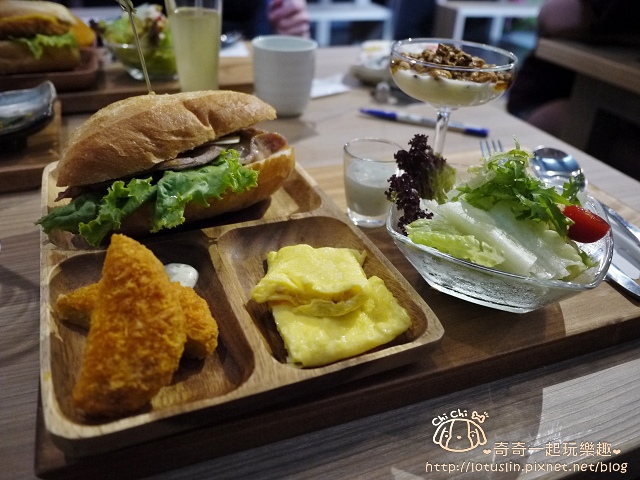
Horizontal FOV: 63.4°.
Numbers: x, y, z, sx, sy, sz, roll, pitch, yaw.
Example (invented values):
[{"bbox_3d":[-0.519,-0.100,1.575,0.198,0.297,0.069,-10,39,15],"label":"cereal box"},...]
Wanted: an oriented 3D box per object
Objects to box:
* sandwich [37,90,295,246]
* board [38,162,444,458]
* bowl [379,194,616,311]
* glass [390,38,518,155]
[{"bbox_3d":[-0.095,-0.059,0.349,0.172,0.072,0.078,-18,39,-31],"label":"sandwich"},{"bbox_3d":[-0.069,0.001,0.323,0.185,0.017,0.263,-10,35,-22],"label":"board"},{"bbox_3d":[0.106,0.001,0.318,0.127,0.044,0.127,16,34,18],"label":"bowl"},{"bbox_3d":[0.091,-0.089,0.400,0.094,0.106,0.094,4,33,0],"label":"glass"}]

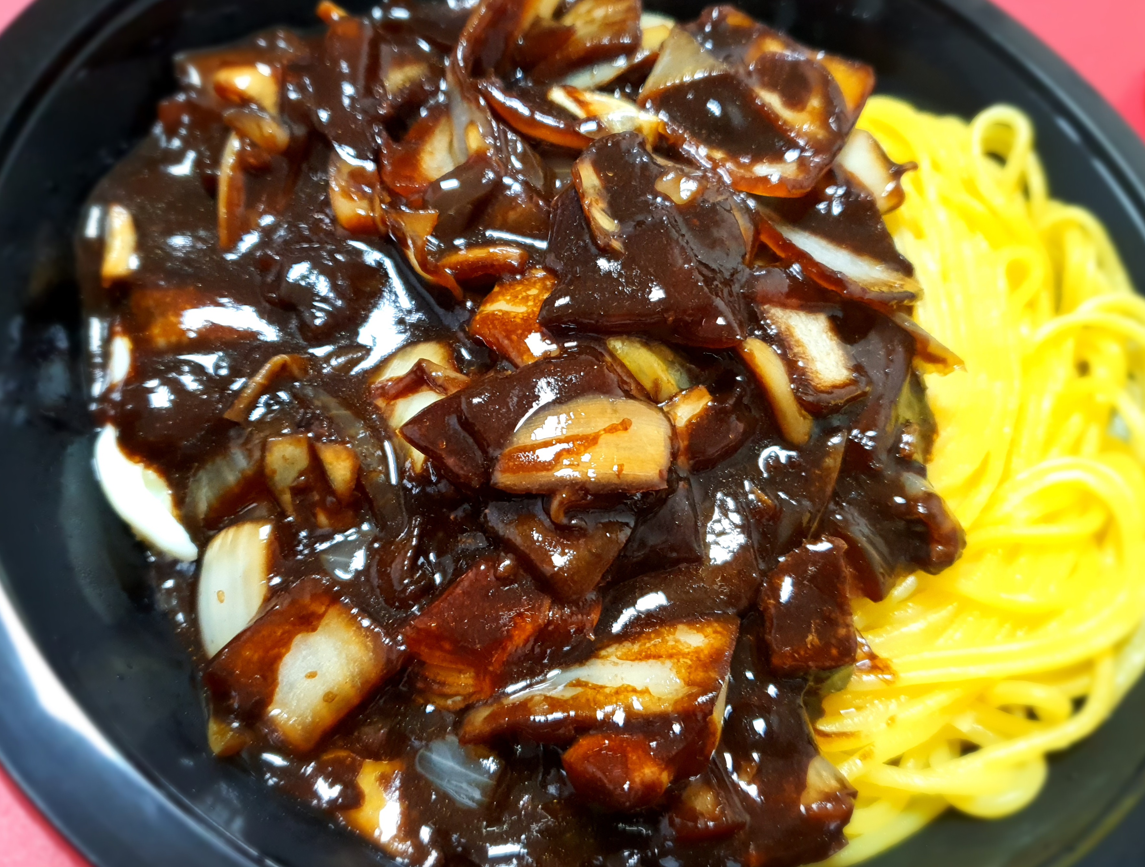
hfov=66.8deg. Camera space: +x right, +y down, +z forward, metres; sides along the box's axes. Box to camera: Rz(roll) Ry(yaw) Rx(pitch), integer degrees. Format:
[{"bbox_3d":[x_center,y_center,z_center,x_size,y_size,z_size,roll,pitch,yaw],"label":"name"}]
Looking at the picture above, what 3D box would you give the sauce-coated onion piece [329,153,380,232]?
[{"bbox_3d":[-0.037,-0.041,0.148,0.008,0.007,0.013,-7,66,-14],"label":"sauce-coated onion piece"}]

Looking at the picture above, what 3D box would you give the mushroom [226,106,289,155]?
[{"bbox_3d":[-0.056,-0.054,0.155,0.011,0.005,0.005,30,63,5],"label":"mushroom"}]

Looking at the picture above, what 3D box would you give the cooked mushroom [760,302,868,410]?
[{"bbox_3d":[0.039,-0.013,0.142,0.011,0.008,0.016,-14,67,-17],"label":"cooked mushroom"}]

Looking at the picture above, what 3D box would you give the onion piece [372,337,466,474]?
[{"bbox_3d":[-0.023,-0.004,0.129,0.013,0.009,0.018,10,63,-6],"label":"onion piece"}]

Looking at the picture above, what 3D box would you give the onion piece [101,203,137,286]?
[{"bbox_3d":[-0.075,-0.031,0.143,0.005,0.005,0.013,-3,64,-12],"label":"onion piece"}]

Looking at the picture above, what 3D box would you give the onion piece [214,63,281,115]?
[{"bbox_3d":[-0.059,-0.062,0.157,0.011,0.006,0.007,10,63,-5],"label":"onion piece"}]

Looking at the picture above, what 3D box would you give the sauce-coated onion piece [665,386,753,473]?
[{"bbox_3d":[0.021,-0.001,0.133,0.012,0.009,0.011,-20,69,-19],"label":"sauce-coated onion piece"}]

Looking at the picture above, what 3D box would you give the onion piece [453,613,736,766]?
[{"bbox_3d":[0.003,0.035,0.117,0.035,0.012,0.014,-9,66,-15],"label":"onion piece"}]

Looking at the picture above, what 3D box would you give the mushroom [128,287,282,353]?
[{"bbox_3d":[-0.060,-0.018,0.141,0.022,0.007,0.009,1,64,-10],"label":"mushroom"}]

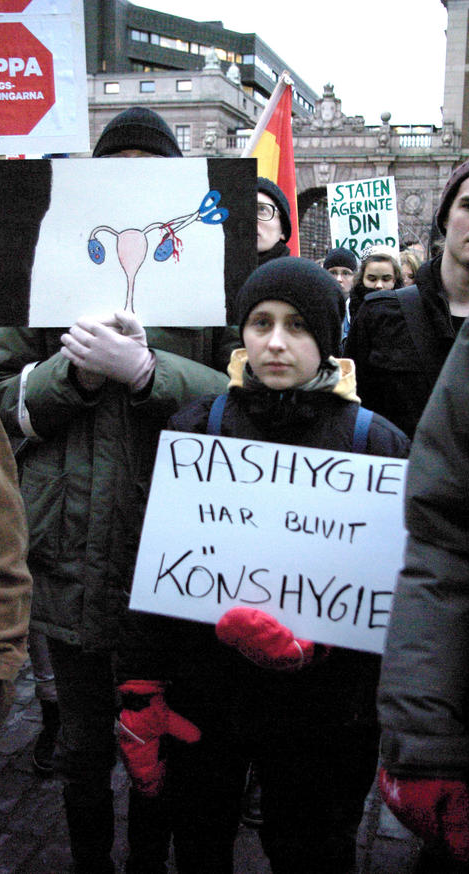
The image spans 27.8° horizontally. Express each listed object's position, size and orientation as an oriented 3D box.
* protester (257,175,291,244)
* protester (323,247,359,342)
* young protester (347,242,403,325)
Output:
[{"bbox_3d":[0.061,0.137,3.000,0.520,1.850,0.340,3,13,12],"label":"protester"},{"bbox_3d":[0.566,-0.209,5.175,0.470,1.620,0.320,2,13,6],"label":"protester"},{"bbox_3d":[0.620,-0.032,4.277,0.480,1.640,0.330,1,13,3],"label":"young protester"}]

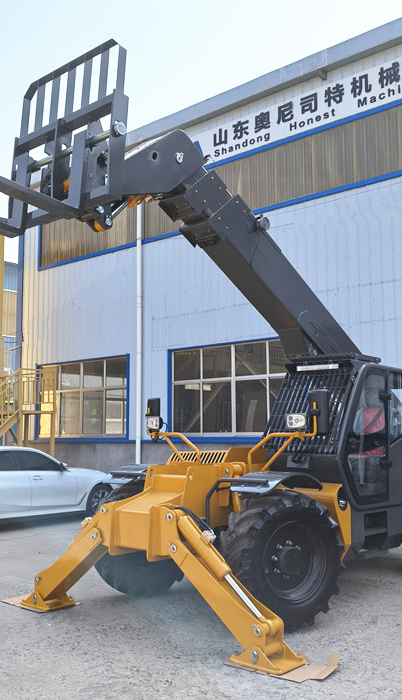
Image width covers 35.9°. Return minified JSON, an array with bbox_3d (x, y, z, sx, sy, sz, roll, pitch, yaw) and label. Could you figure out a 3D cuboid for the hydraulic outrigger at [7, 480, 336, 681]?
[{"bbox_3d":[-0.447,1.913,5.680,3.140,1.220,0.680,-6,-9,38],"label":"hydraulic outrigger"}]

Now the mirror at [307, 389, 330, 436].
[{"bbox_3d":[1.089,0.579,5.745,0.200,0.420,0.090,-5,-9,33],"label":"mirror"}]

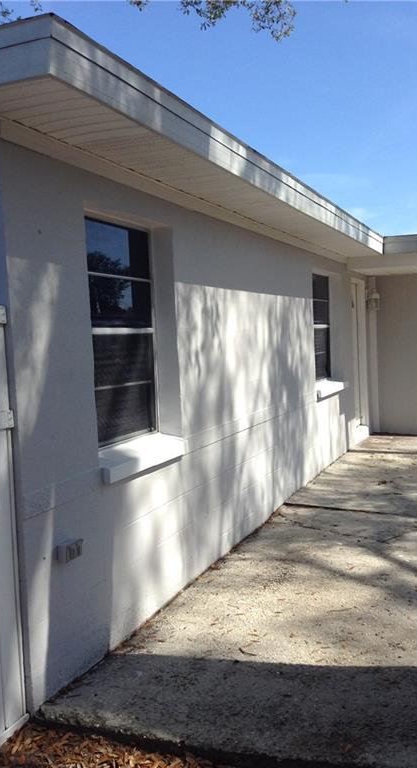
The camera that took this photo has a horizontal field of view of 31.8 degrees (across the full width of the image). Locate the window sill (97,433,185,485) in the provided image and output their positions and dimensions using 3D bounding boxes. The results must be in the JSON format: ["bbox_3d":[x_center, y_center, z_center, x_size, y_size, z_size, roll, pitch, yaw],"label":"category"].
[{"bbox_3d":[-0.381,0.388,3.969,0.192,0.117,0.937,-1,4,22],"label":"window sill"}]

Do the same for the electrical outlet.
[{"bbox_3d":[-0.611,0.730,3.220,0.057,0.074,0.123,-1,4,22],"label":"electrical outlet"}]

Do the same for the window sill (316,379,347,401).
[{"bbox_3d":[1.297,0.045,8.041,0.192,0.117,1.254,-1,4,22],"label":"window sill"}]

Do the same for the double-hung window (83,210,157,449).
[{"bbox_3d":[-0.514,-0.280,3.978,0.073,1.190,0.911,-1,4,22],"label":"double-hung window"}]

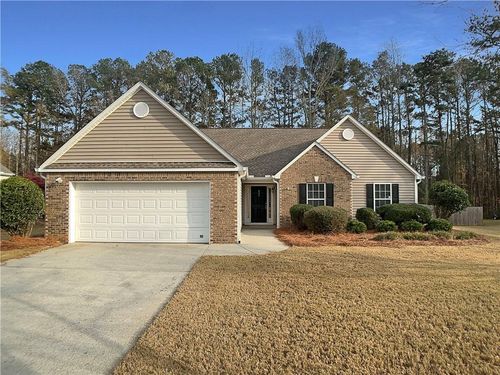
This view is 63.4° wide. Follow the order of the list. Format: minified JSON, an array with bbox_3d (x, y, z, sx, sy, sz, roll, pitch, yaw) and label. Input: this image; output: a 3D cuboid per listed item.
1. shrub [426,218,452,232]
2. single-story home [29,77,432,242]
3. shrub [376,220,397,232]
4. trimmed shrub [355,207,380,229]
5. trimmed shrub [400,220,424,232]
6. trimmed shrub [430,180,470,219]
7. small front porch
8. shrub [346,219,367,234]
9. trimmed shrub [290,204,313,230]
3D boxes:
[{"bbox_3d":[8.599,1.736,18.371,1.200,0.600,1.050,0,-1,0],"label":"shrub"},{"bbox_3d":[0.620,-0.828,21.719,16.000,5.850,15.800,0,-1,0],"label":"single-story home"},{"bbox_3d":[6.200,1.765,18.271,0.950,0.540,0.900,0,-1,0],"label":"shrub"},{"bbox_3d":[5.568,1.512,18.976,1.150,1.070,1.100,0,-1,0],"label":"trimmed shrub"},{"bbox_3d":[7.331,1.765,18.271,1.050,0.540,0.950,0,-1,0],"label":"trimmed shrub"},{"bbox_3d":[10.781,0.899,21.787,2.050,2.400,2.000,0,-1,0],"label":"trimmed shrub"},{"bbox_3d":[0.566,0.883,21.187,1.850,2.350,2.100,0,-1,0],"label":"small front porch"},{"bbox_3d":[4.710,1.715,17.772,0.900,0.620,0.880,0,-1,0],"label":"shrub"},{"bbox_3d":[2.464,1.434,18.777,1.200,1.220,1.150,0,-1,0],"label":"trimmed shrub"}]

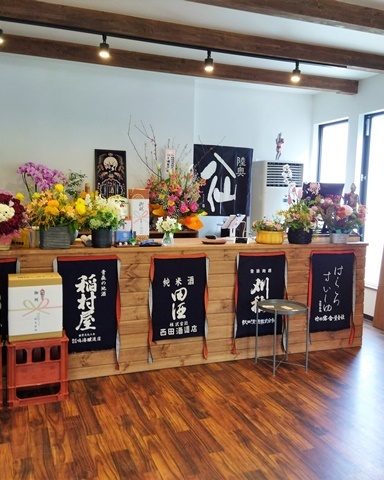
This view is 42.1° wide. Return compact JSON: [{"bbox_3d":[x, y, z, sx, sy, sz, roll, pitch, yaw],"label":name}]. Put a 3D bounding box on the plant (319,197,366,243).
[{"bbox_3d":[1.461,-0.199,4.845,0.430,0.430,0.350,-1,6,-23],"label":"plant"}]

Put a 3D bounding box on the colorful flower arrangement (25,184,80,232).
[{"bbox_3d":[-1.071,-0.242,3.831,0.404,0.357,0.360,-1,5,-22],"label":"colorful flower arrangement"}]

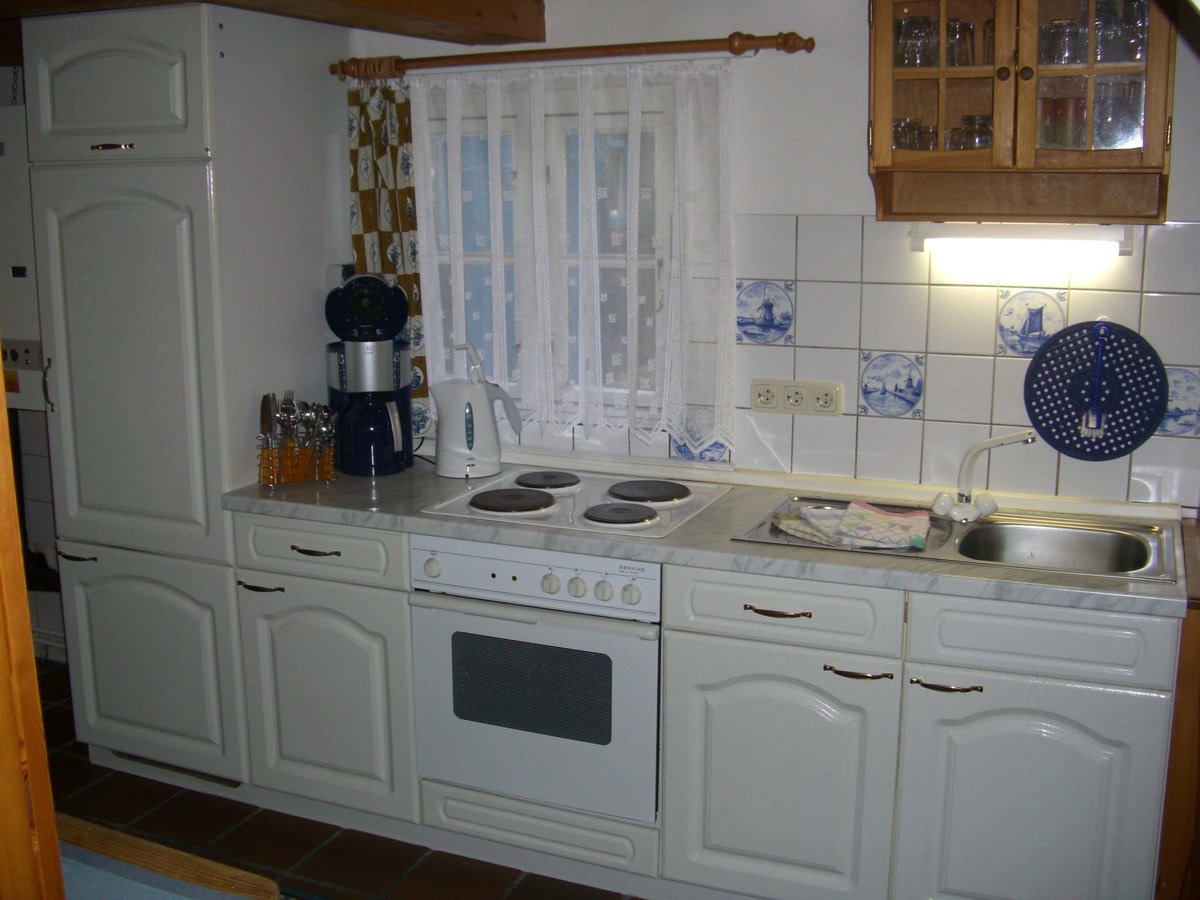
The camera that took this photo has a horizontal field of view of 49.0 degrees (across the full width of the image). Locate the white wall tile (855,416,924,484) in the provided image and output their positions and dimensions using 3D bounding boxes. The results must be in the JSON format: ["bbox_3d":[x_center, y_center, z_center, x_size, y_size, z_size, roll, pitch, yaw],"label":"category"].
[{"bbox_3d":[0.674,0.001,3.069,0.152,0.152,0.010,5,12,23],"label":"white wall tile"}]

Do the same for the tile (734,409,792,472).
[{"bbox_3d":[0.393,-0.022,3.191,0.152,0.152,0.010,5,12,23],"label":"tile"}]

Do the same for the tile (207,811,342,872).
[{"bbox_3d":[-0.772,0.934,3.188,0.243,0.012,0.232,5,12,23],"label":"tile"}]

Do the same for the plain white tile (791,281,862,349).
[{"bbox_3d":[0.524,-0.308,3.020,0.150,0.150,0.009,5,12,24],"label":"plain white tile"}]

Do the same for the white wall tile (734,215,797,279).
[{"bbox_3d":[0.386,-0.468,3.053,0.150,0.150,0.009,5,12,24],"label":"white wall tile"}]

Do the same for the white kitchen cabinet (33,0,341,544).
[{"bbox_3d":[-1.016,-0.424,3.390,0.587,1.306,0.574,5,12,23],"label":"white kitchen cabinet"}]

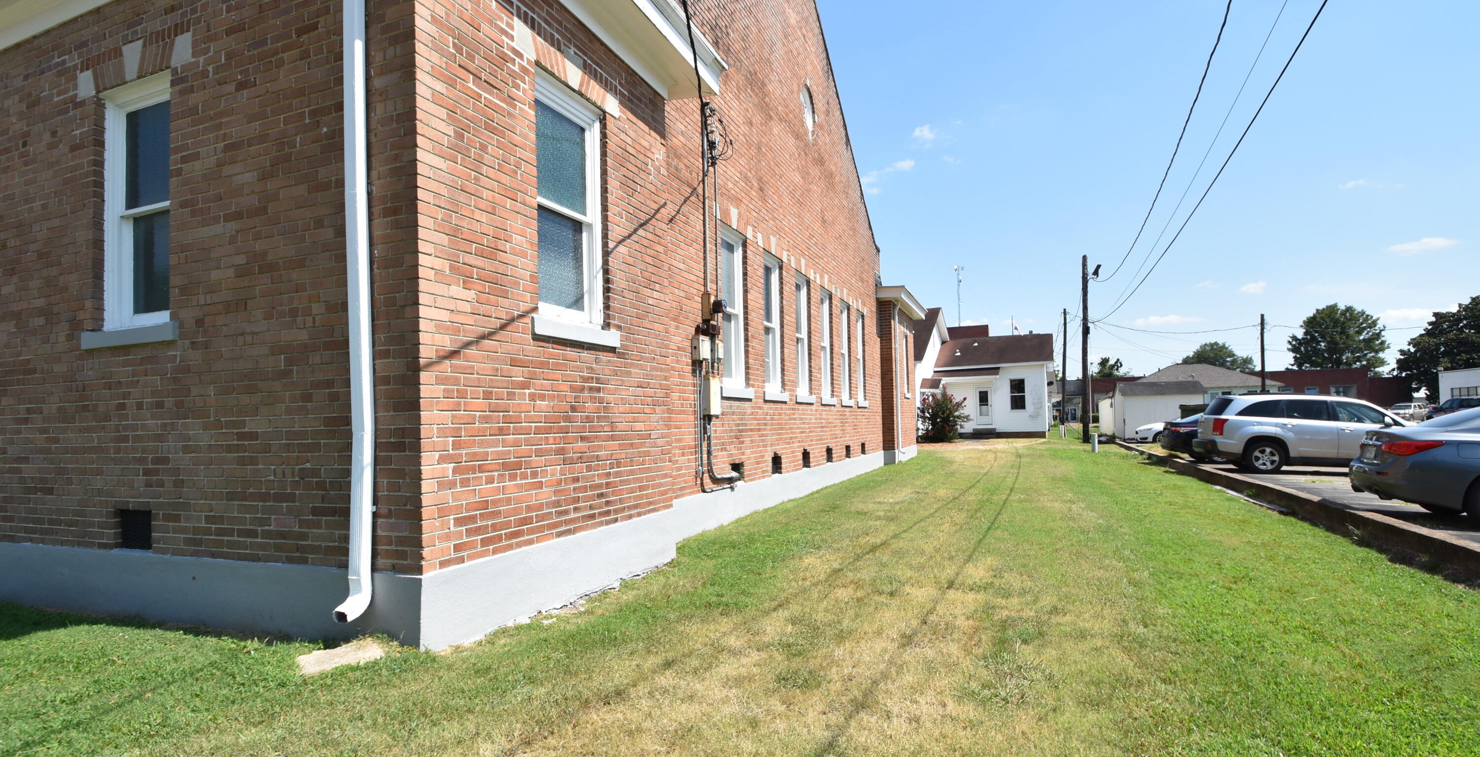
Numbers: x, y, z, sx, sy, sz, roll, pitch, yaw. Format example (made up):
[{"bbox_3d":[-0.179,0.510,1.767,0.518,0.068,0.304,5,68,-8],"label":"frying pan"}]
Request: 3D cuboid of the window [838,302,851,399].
[{"bbox_3d":[2.107,-0.557,13.601,0.140,2.000,0.820,-3,-3,23],"label":"window"}]

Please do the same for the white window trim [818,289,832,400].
[{"bbox_3d":[1.551,-0.634,12.286,0.140,2.000,0.820,-3,-3,23],"label":"white window trim"}]

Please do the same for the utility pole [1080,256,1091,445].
[{"bbox_3d":[15.515,-1.270,29.500,0.280,8.450,0.280,-1,-2,23],"label":"utility pole"}]

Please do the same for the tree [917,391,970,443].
[{"bbox_3d":[9.682,1.827,31.300,2.600,2.500,2.400,-3,-3,23],"label":"tree"}]

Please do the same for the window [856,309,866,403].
[{"bbox_3d":[2.675,-0.480,14.944,0.140,2.000,0.820,-3,-3,23],"label":"window"}]

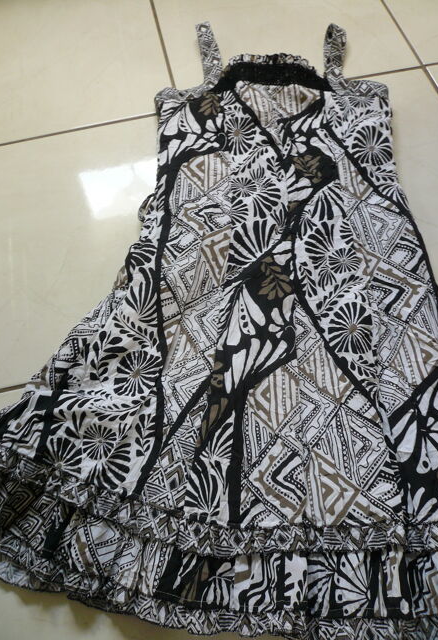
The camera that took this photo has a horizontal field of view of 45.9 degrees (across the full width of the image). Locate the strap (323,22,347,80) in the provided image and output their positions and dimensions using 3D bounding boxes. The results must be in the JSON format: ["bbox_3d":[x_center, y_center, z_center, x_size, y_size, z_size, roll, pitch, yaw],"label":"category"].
[{"bbox_3d":[0.213,-0.497,0.955,0.038,0.024,0.156,5,64,4],"label":"strap"}]

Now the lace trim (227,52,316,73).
[{"bbox_3d":[0.096,-0.469,0.945,0.157,0.022,0.051,0,63,2],"label":"lace trim"}]

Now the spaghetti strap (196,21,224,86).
[{"bbox_3d":[-0.019,-0.500,0.969,0.036,0.015,0.182,-8,63,-2],"label":"spaghetti strap"}]

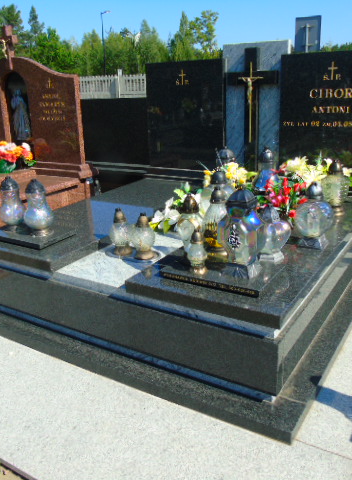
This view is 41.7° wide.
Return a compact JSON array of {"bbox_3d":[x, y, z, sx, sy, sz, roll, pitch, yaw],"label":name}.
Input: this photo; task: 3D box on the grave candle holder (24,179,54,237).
[{"bbox_3d":[-0.798,-0.193,2.681,0.165,0.316,0.165,9,22,31],"label":"grave candle holder"}]

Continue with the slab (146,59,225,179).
[{"bbox_3d":[0.100,-1.125,4.222,0.800,0.952,0.080,9,21,31],"label":"slab"}]

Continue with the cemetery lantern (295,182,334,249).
[{"bbox_3d":[0.758,-0.135,2.513,0.190,0.353,0.140,9,21,31],"label":"cemetery lantern"}]

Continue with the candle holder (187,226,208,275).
[{"bbox_3d":[0.095,0.044,2.044,0.095,0.202,0.095,-2,19,1],"label":"candle holder"}]

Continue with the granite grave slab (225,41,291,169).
[{"bbox_3d":[0.681,-1.102,3.934,0.570,1.072,0.075,9,21,31],"label":"granite grave slab"}]

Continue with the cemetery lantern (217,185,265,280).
[{"bbox_3d":[0.306,-0.044,2.159,0.185,0.401,0.170,9,21,31],"label":"cemetery lantern"}]

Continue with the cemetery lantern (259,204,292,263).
[{"bbox_3d":[0.457,-0.038,2.172,0.165,0.247,0.125,11,23,35],"label":"cemetery lantern"}]

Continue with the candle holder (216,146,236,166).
[{"bbox_3d":[0.392,-0.560,3.673,0.155,0.349,0.155,9,22,31],"label":"candle holder"}]

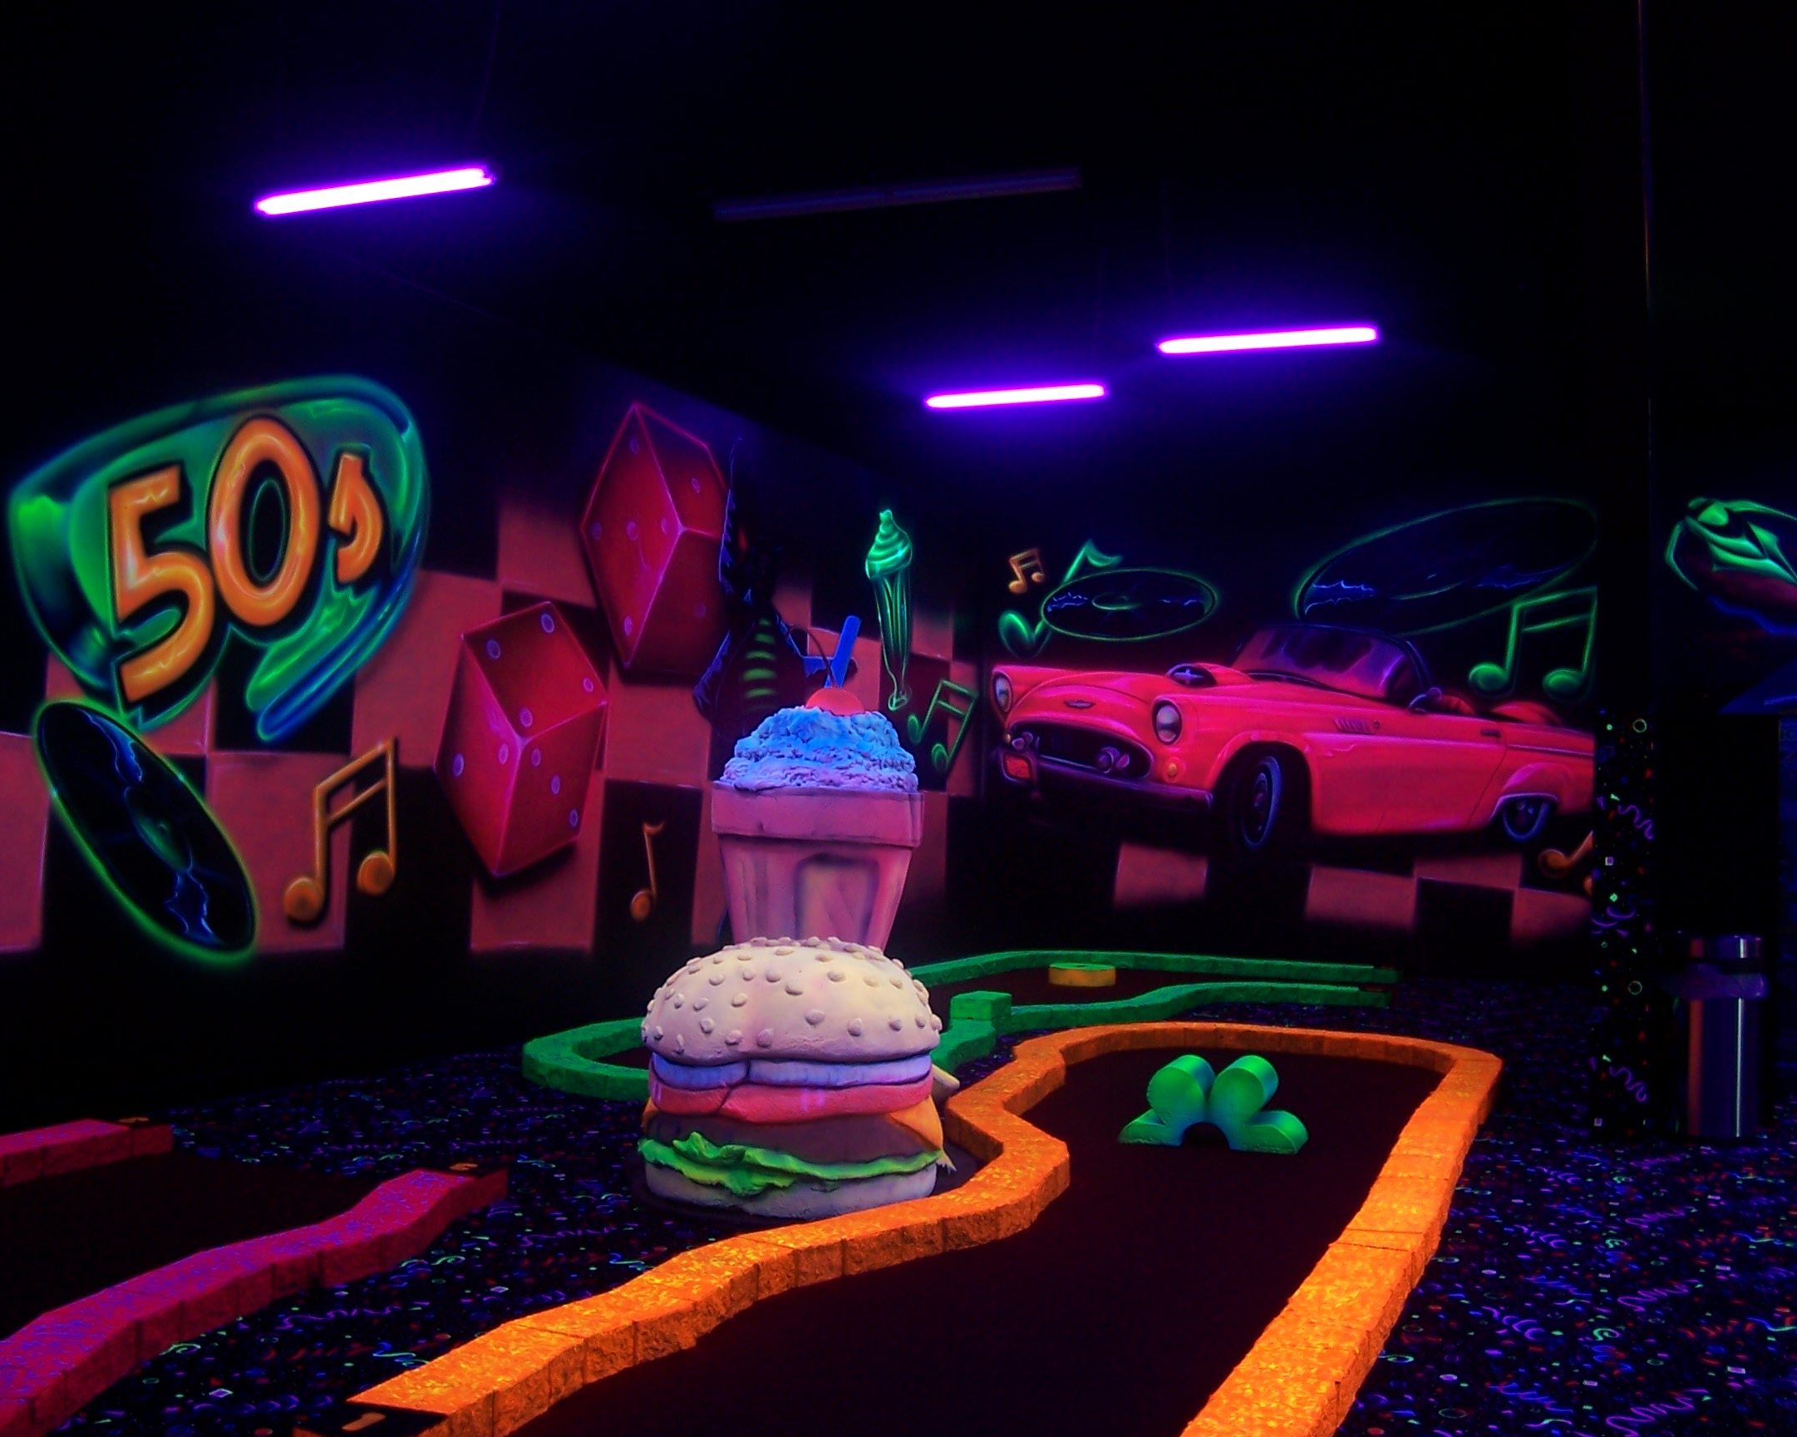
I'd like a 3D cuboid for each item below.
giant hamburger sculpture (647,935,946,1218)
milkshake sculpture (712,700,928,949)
[{"bbox_3d":[-0.275,0.920,4.953,0.810,0.660,0.790,2,-3,-3],"label":"giant hamburger sculpture"},{"bbox_3d":[-0.280,0.638,6.172,0.690,1.370,0.670,2,-3,-2],"label":"milkshake sculpture"}]

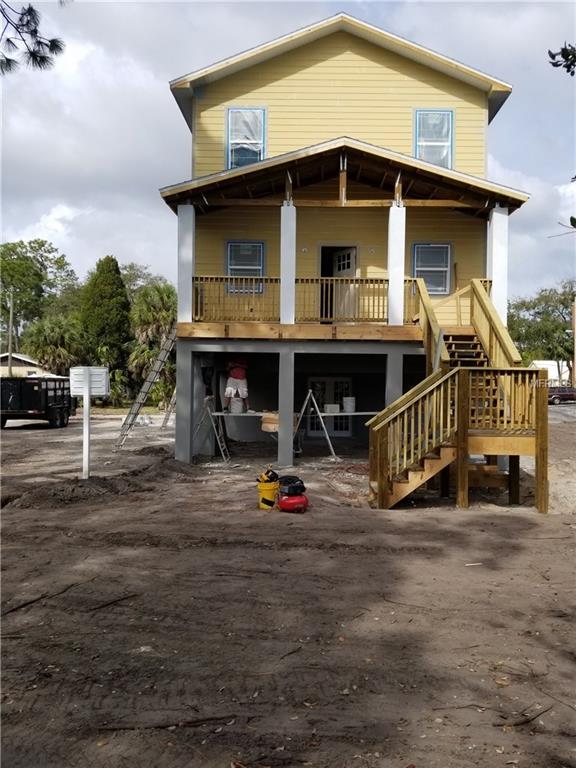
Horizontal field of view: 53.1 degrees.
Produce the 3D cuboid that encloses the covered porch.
[{"bbox_3d":[1.253,-3.152,13.400,8.000,4.350,1.850,1,0,1],"label":"covered porch"}]

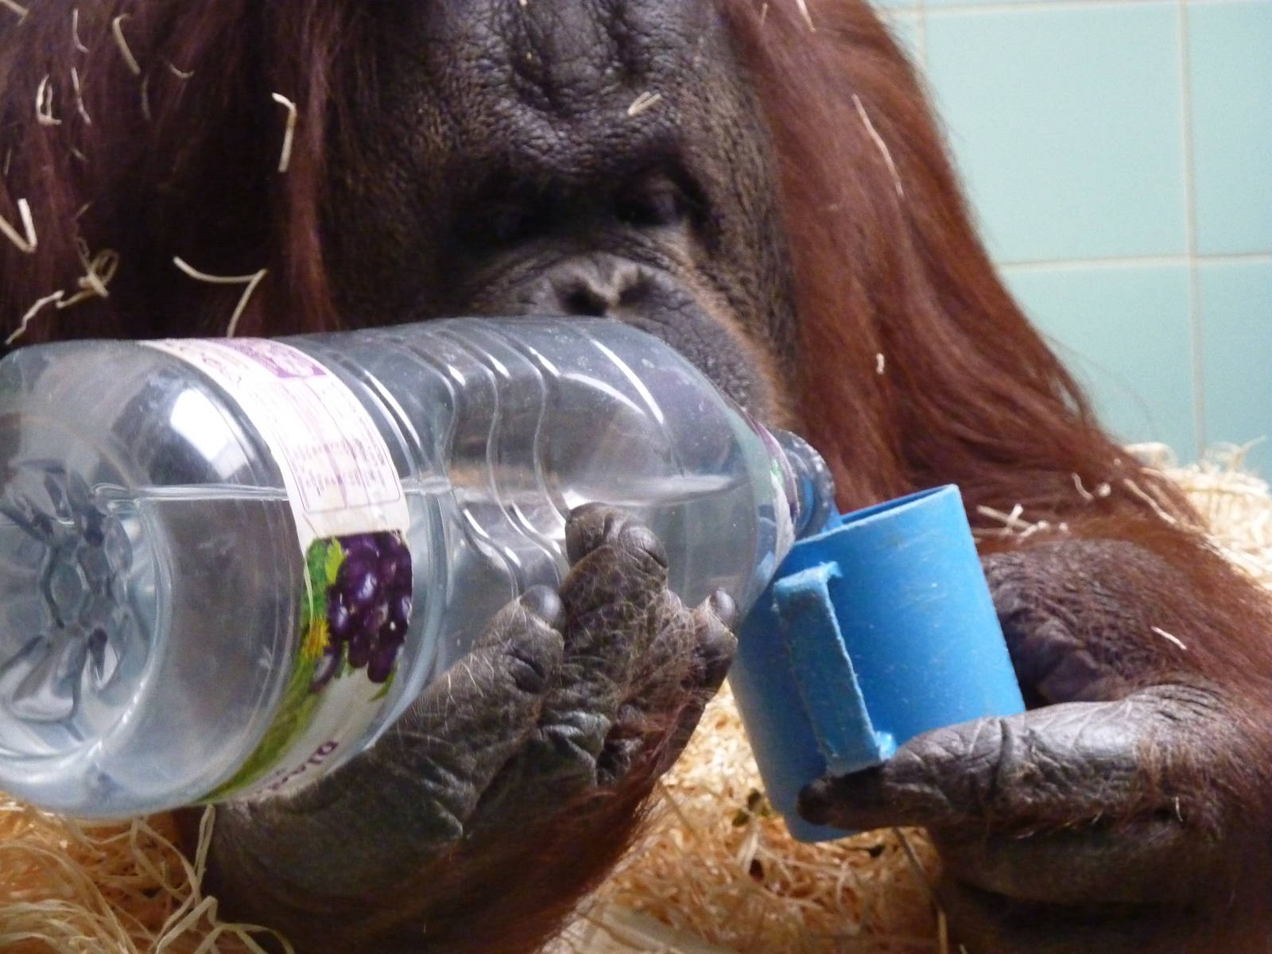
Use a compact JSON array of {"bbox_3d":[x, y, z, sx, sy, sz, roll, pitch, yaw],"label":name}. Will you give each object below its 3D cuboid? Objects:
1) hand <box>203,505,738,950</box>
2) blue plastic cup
[{"bbox_3d":[-0.045,0.068,1.140,0.090,0.148,0.110,43,-6,-17],"label":"hand"},{"bbox_3d":[0.066,0.055,1.253,0.077,0.085,0.102,-16,4,11],"label":"blue plastic cup"}]

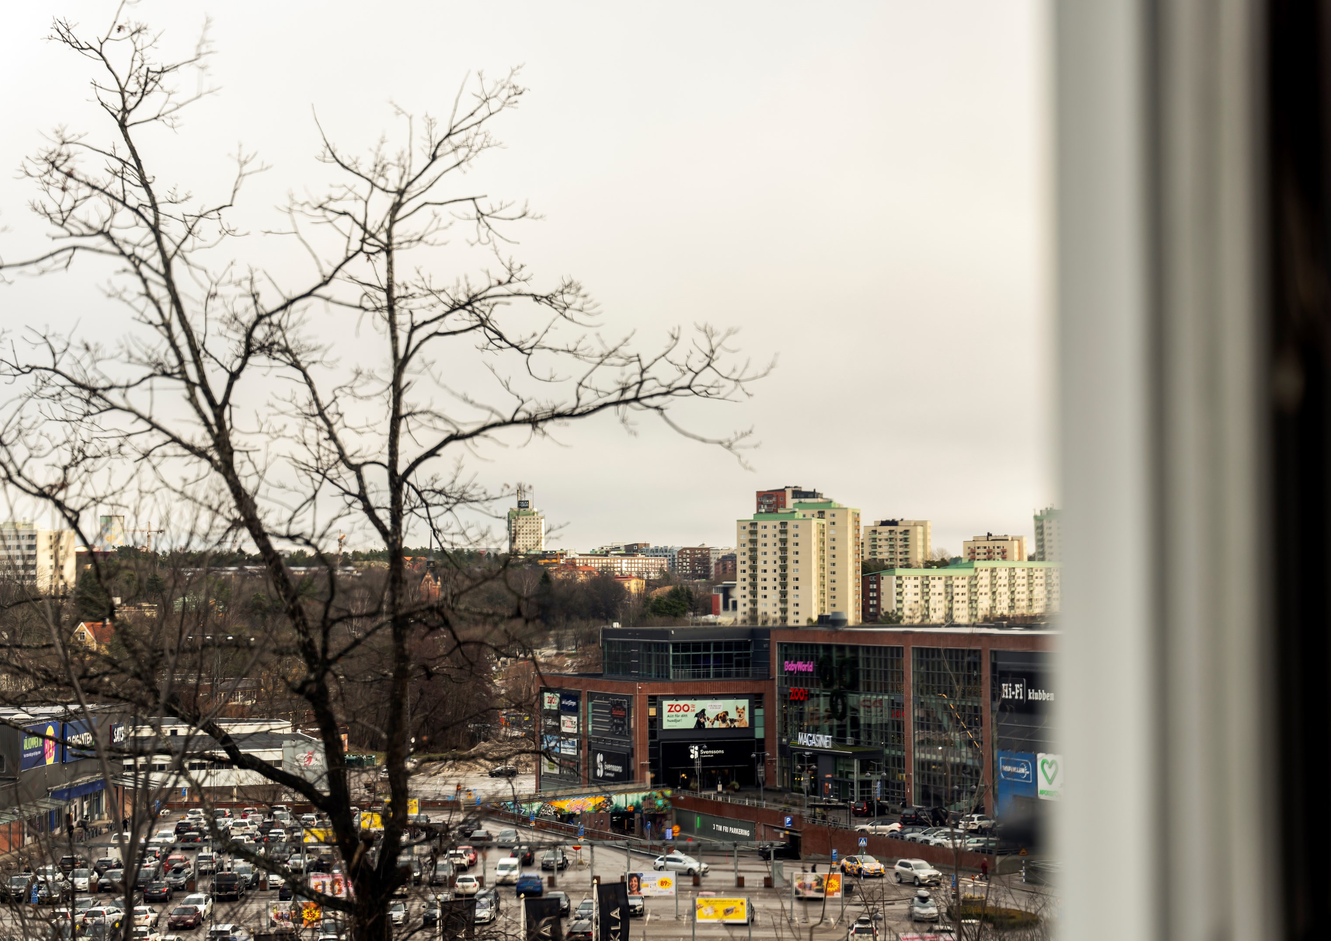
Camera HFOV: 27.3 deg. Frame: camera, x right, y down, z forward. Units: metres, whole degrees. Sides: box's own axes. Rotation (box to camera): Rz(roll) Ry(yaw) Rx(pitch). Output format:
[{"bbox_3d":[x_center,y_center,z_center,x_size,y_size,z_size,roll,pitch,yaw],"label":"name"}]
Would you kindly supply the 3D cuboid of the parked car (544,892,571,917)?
[{"bbox_3d":[-7.720,30.730,195.100,1.800,1.450,4.450,0,-3,0],"label":"parked car"}]

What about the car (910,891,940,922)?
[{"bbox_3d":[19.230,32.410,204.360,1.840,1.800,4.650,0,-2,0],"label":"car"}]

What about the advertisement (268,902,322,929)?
[{"bbox_3d":[-24.970,29.990,185.500,3.550,1.780,0.150,0,-2,-2],"label":"advertisement"}]

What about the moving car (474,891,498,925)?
[{"bbox_3d":[-12.720,30.530,191.020,1.780,1.520,4.350,0,-3,0],"label":"moving car"}]

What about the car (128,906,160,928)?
[{"bbox_3d":[-38.380,32.720,202.150,1.770,1.460,4.250,0,-2,-2],"label":"car"}]

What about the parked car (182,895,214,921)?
[{"bbox_3d":[-33.170,30.770,193.750,1.820,1.550,4.500,0,-3,-2],"label":"parked car"}]

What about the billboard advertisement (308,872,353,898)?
[{"bbox_3d":[-24.650,30.650,203.000,3.550,1.780,0.150,0,-2,-2],"label":"billboard advertisement"}]

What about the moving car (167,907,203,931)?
[{"bbox_3d":[-33.020,30.630,189.180,1.770,1.390,4.400,0,-3,-2],"label":"moving car"}]

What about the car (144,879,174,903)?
[{"bbox_3d":[-40.050,33.230,217.800,1.790,1.460,4.550,0,-2,-2],"label":"car"}]

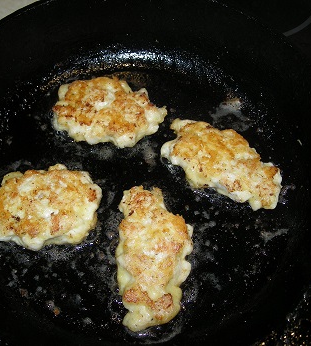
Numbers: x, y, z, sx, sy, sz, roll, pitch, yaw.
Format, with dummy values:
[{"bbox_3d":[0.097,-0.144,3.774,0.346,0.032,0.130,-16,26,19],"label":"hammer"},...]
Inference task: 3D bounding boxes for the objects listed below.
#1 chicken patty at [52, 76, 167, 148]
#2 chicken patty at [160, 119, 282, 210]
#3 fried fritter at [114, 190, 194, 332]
[{"bbox_3d":[-0.037,-0.052,0.371,0.086,0.017,0.068,4,56,3],"label":"chicken patty"},{"bbox_3d":[0.050,-0.010,0.343,0.096,0.017,0.055,28,61,18],"label":"chicken patty"},{"bbox_3d":[0.000,0.051,0.302,0.047,0.017,0.097,0,56,0],"label":"fried fritter"}]

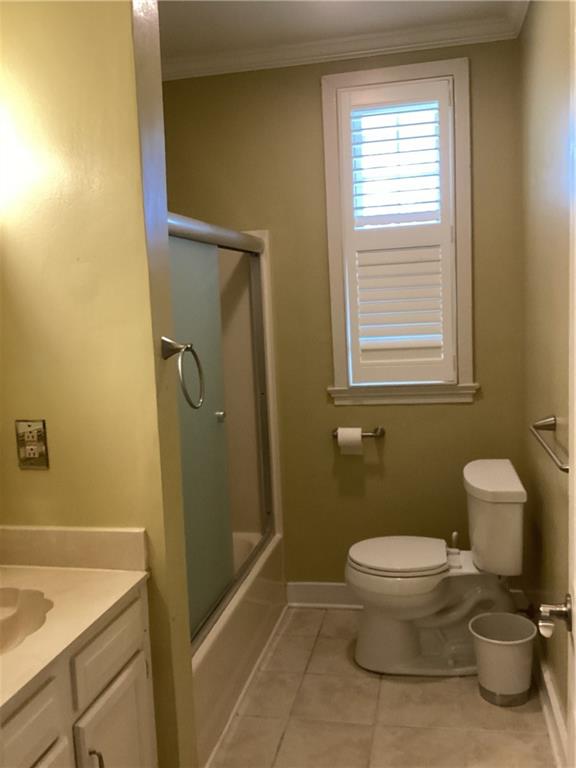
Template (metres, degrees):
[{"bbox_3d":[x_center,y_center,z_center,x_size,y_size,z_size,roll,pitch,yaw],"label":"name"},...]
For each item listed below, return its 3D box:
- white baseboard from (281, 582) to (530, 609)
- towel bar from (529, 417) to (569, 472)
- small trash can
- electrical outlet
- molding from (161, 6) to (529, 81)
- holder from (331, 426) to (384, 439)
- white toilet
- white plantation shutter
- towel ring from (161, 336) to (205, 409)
[{"bbox_3d":[0.541,1.011,3.248,1.110,0.116,0.024,-1,6,12],"label":"white baseboard"},{"bbox_3d":[0.771,0.162,1.966,0.083,0.051,0.629,-1,6,12],"label":"towel bar"},{"bbox_3d":[0.788,1.011,2.513,0.242,0.249,0.242,-1,6,12],"label":"small trash can"},{"bbox_3d":[-0.632,0.152,1.698,0.084,0.126,0.011,-1,6,12],"label":"electrical outlet"},{"bbox_3d":[0.113,-1.458,3.030,1.748,0.061,0.066,-1,6,12],"label":"molding"},{"bbox_3d":[0.328,0.225,3.172,0.236,0.054,0.082,-1,6,12],"label":"holder"},{"bbox_3d":[0.563,0.733,2.731,0.678,0.776,0.498,-1,6,12],"label":"white toilet"},{"bbox_3d":[0.499,-0.656,3.073,0.500,1.321,0.046,-1,6,12],"label":"white plantation shutter"},{"bbox_3d":[-0.256,-0.023,1.662,0.090,0.186,0.169,-1,6,12],"label":"towel ring"}]

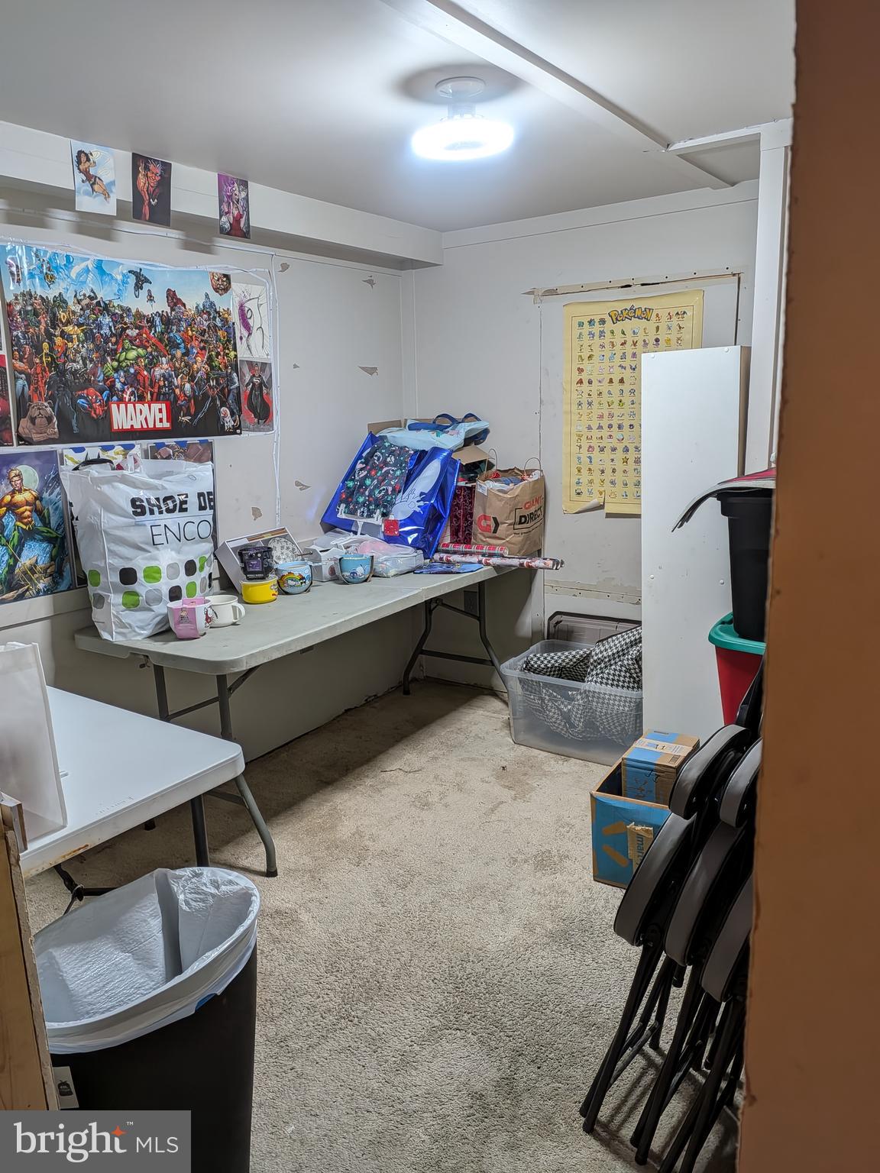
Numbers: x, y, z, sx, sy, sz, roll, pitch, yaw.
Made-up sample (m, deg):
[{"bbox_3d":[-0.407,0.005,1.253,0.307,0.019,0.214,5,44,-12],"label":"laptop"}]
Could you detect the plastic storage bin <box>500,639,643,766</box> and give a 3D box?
[{"bbox_3d":[0.655,0.479,3.370,0.660,0.320,0.465,6,16,33],"label":"plastic storage bin"}]

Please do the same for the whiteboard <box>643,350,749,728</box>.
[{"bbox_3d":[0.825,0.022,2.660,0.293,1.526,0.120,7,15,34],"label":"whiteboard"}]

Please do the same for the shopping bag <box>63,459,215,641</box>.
[{"bbox_3d":[-0.935,-0.134,2.627,0.370,0.525,0.210,-14,17,-40],"label":"shopping bag"}]

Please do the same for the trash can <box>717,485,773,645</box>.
[{"bbox_3d":[1.045,-0.060,2.078,0.560,0.373,0.410,7,15,34],"label":"trash can"}]

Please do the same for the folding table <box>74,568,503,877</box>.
[{"bbox_3d":[-0.359,0.348,3.221,0.735,0.735,1.824,6,16,33],"label":"folding table"}]

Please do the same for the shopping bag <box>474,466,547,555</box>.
[{"bbox_3d":[0.296,-0.338,3.560,0.290,0.400,0.175,-15,18,-43],"label":"shopping bag"}]

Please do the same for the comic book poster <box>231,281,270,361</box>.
[{"bbox_3d":[-0.718,-1.012,3.104,0.010,0.266,0.166,7,15,34],"label":"comic book poster"}]

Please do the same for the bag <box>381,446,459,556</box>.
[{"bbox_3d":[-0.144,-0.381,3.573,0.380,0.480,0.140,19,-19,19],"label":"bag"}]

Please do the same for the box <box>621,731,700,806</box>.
[{"bbox_3d":[0.668,0.586,2.460,0.157,0.200,0.234,7,15,34],"label":"box"}]

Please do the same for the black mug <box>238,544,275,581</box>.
[{"bbox_3d":[-0.649,-0.083,2.861,0.125,0.102,0.135,-5,13,-13],"label":"black mug"}]

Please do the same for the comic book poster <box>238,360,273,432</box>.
[{"bbox_3d":[-0.710,-0.739,3.161,0.010,0.261,0.166,7,15,34],"label":"comic book poster"}]

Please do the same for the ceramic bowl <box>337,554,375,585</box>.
[{"bbox_3d":[-0.322,-0.066,3.107,0.130,0.097,0.130,-2,13,0],"label":"ceramic bowl"}]

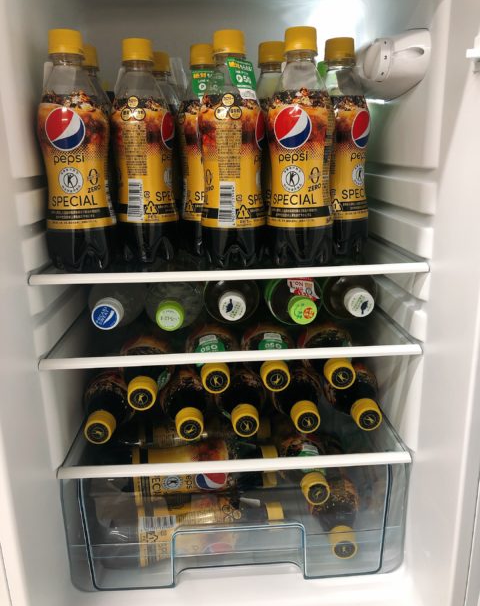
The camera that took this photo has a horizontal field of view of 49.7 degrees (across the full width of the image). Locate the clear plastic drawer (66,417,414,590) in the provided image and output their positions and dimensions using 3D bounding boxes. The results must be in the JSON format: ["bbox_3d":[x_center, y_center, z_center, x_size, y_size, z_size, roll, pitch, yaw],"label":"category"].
[{"bbox_3d":[-0.007,0.217,0.697,0.378,0.153,0.250,-2,16,-3],"label":"clear plastic drawer"}]

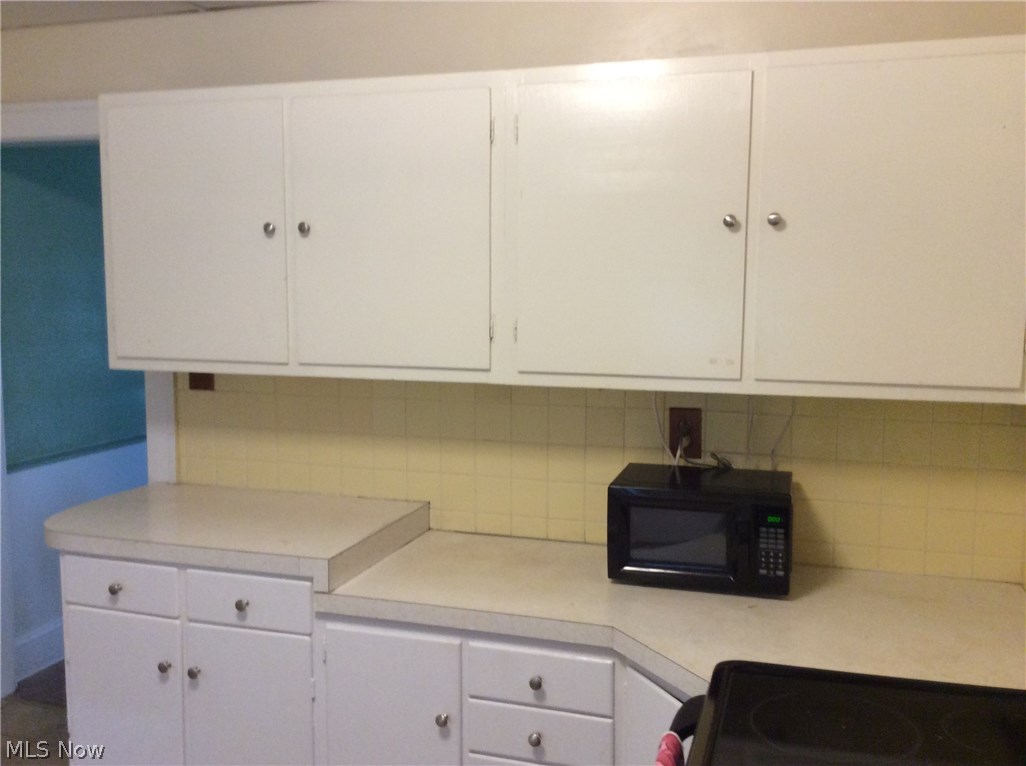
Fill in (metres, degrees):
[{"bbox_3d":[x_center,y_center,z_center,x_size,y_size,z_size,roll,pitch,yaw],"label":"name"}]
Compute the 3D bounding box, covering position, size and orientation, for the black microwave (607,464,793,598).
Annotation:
[{"bbox_3d":[0.488,0.366,2.430,0.437,0.250,0.320,2,6,16],"label":"black microwave"}]

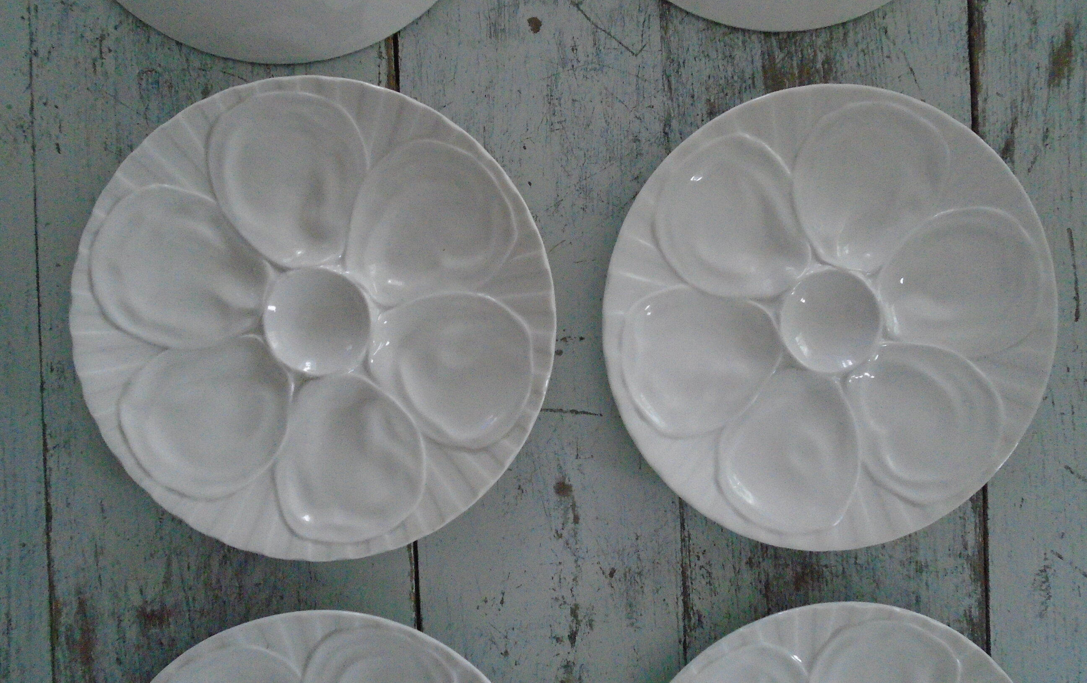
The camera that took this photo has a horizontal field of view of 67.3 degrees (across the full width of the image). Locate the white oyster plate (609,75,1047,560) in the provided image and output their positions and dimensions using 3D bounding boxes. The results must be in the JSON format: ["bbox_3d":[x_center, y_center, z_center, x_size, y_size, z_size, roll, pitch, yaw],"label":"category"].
[{"bbox_3d":[0.152,-0.011,0.441,0.245,0.026,0.245,0,94,-3],"label":"white oyster plate"}]

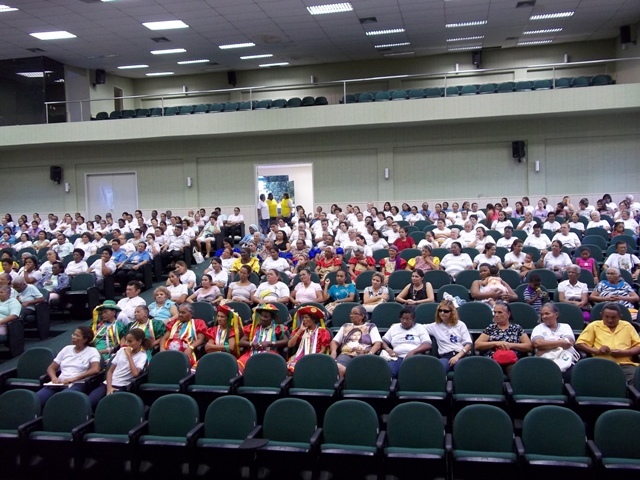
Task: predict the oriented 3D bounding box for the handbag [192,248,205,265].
[{"bbox_3d":[-3.220,0.428,15.577,0.300,0.400,0.140,-2,3,-8],"label":"handbag"}]

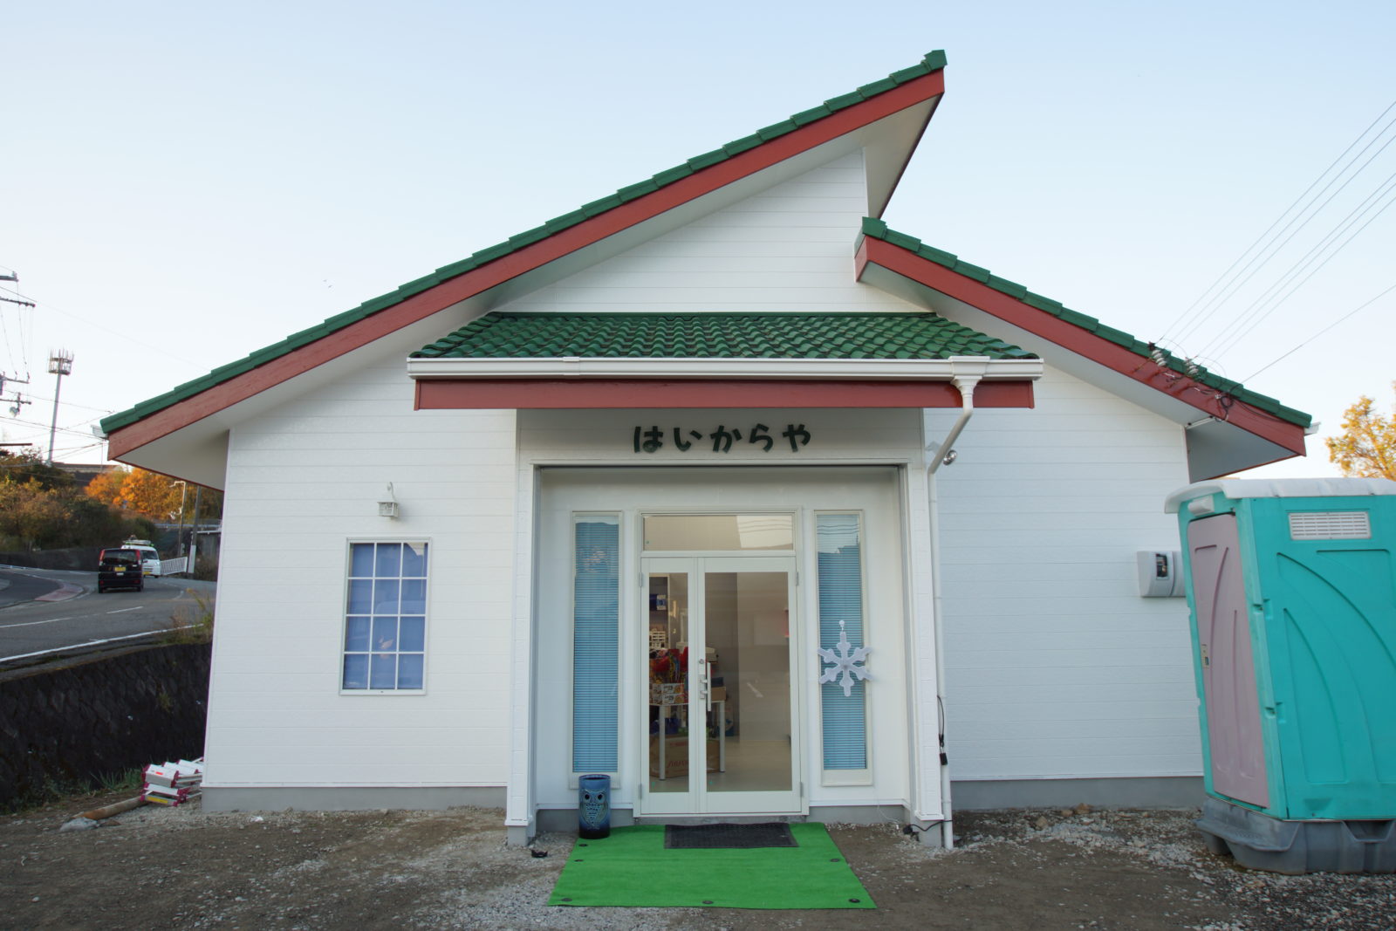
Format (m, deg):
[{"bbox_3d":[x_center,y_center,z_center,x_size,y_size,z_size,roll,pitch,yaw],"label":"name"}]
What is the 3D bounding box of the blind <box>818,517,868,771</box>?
[{"bbox_3d":[1.124,1.355,6.676,0.334,1.952,0.040,0,-8,-1],"label":"blind"}]

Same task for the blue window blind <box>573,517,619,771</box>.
[{"bbox_3d":[-0.787,1.367,6.641,0.343,1.954,0.040,0,-8,-1],"label":"blue window blind"}]

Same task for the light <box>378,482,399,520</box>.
[{"bbox_3d":[-2.670,0.309,7.461,0.153,0.299,0.240,0,-8,-1],"label":"light"}]

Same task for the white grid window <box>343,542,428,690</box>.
[{"bbox_3d":[-2.722,1.317,7.483,0.719,1.307,0.080,0,-8,-1],"label":"white grid window"}]

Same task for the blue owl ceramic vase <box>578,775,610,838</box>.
[{"bbox_3d":[-0.738,2.453,6.132,0.226,0.392,0.226,0,-9,-2],"label":"blue owl ceramic vase"}]

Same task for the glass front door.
[{"bbox_3d":[0.168,1.665,6.550,1.201,1.912,0.070,0,-8,-1],"label":"glass front door"}]

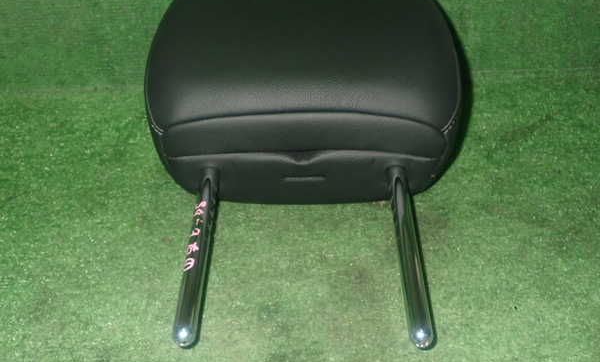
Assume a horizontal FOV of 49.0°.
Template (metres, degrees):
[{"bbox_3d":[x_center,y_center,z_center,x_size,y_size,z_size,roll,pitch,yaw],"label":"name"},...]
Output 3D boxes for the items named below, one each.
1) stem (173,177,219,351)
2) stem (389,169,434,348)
[{"bbox_3d":[-0.073,0.048,0.476,0.014,0.014,0.170,1,40,0],"label":"stem"},{"bbox_3d":[0.078,0.048,0.477,0.014,0.014,0.170,1,40,0],"label":"stem"}]

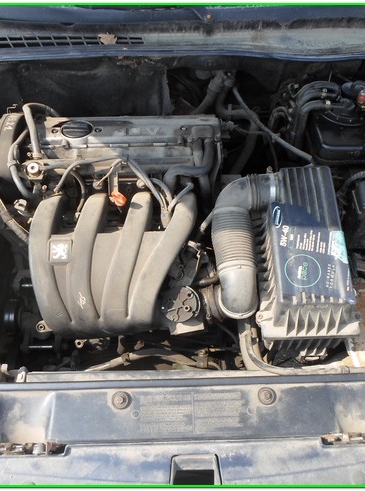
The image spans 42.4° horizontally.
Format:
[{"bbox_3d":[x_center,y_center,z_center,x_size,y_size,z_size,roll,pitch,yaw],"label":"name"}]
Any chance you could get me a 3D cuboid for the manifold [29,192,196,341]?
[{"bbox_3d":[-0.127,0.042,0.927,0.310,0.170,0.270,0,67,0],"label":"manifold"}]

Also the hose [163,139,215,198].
[{"bbox_3d":[0.015,-0.161,0.963,0.105,0.080,0.120,0,57,0],"label":"hose"}]

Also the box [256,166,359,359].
[{"bbox_3d":[0.222,0.022,0.921,0.172,0.190,0.330,3,57,2],"label":"box"}]

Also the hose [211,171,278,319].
[{"bbox_3d":[0.115,-0.003,0.908,0.120,0.135,0.270,0,57,0],"label":"hose"}]

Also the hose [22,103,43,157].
[{"bbox_3d":[-0.310,-0.231,0.973,0.040,0.065,0.095,0,57,0],"label":"hose"}]

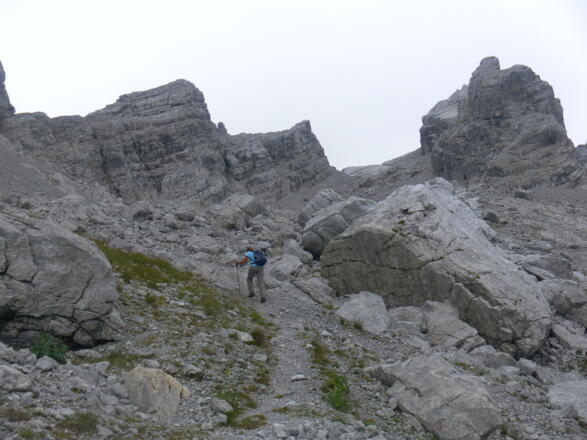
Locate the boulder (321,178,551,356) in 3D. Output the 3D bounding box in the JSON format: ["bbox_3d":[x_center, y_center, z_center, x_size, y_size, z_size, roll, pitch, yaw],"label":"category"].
[{"bbox_3d":[3.252,1.027,13.400,3.400,3.600,4.900,10,-14,-44],"label":"boulder"}]

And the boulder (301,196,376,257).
[{"bbox_3d":[1.800,0.276,21.800,3.100,2.200,2.600,-4,-11,20],"label":"boulder"}]

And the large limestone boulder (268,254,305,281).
[{"bbox_3d":[-0.223,1.513,18.900,1.150,0.820,1.000,0,-10,0],"label":"large limestone boulder"}]

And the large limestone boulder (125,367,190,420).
[{"bbox_3d":[-1.581,1.994,6.900,0.680,0.560,0.550,0,-10,0],"label":"large limestone boulder"}]

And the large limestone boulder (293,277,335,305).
[{"bbox_3d":[0.573,1.925,16.200,1.150,0.720,0.950,4,-11,-20],"label":"large limestone boulder"}]

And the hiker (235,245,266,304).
[{"bbox_3d":[-1.217,1.543,16.800,0.800,1.600,0.600,-10,-14,44],"label":"hiker"}]

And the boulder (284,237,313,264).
[{"bbox_3d":[0.137,1.078,20.300,1.050,0.880,0.950,0,-10,0],"label":"boulder"}]

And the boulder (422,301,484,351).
[{"bbox_3d":[2.858,1.885,10.600,1.050,0.820,0.800,-6,-12,30],"label":"boulder"}]

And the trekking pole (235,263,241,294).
[{"bbox_3d":[-1.581,1.680,16.900,0.060,0.950,0.080,5,-14,-45],"label":"trekking pole"}]

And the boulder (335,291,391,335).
[{"bbox_3d":[1.407,1.886,12.100,1.050,0.820,0.850,0,-10,0],"label":"boulder"}]

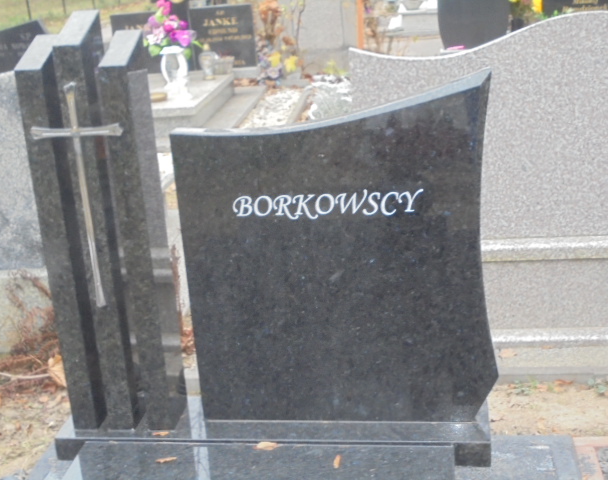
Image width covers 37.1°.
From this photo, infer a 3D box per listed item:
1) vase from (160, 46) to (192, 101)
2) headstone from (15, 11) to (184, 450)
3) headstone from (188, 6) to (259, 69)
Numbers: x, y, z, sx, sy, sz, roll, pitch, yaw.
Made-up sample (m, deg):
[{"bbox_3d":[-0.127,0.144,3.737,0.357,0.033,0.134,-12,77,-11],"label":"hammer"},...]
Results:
[{"bbox_3d":[-0.932,-1.204,6.548,0.195,0.370,0.185,-1,18,9],"label":"vase"},{"bbox_3d":[-0.459,-0.021,2.091,0.255,0.971,0.131,-1,18,9],"label":"headstone"},{"bbox_3d":[-0.680,-1.734,7.742,0.535,0.525,0.070,-2,18,6],"label":"headstone"}]

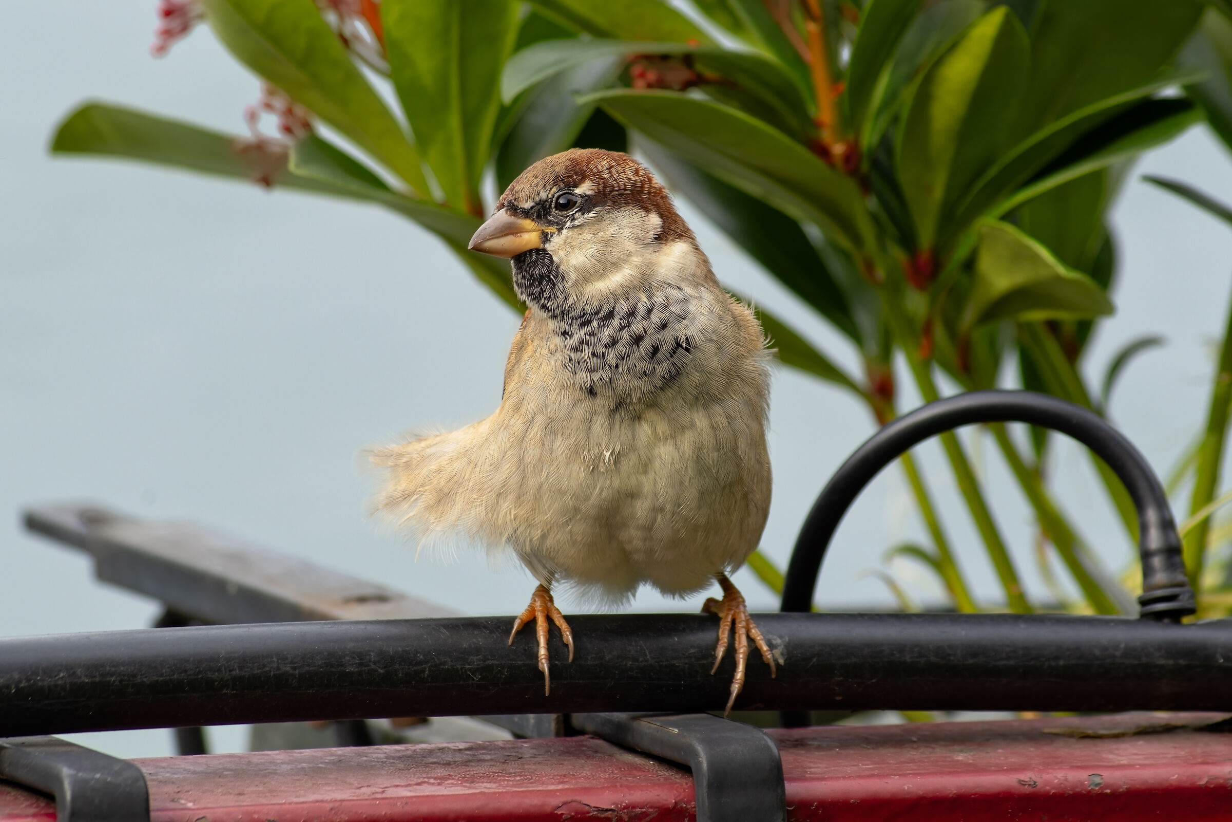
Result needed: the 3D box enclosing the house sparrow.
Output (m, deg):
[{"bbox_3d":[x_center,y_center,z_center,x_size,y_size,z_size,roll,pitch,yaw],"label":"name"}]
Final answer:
[{"bbox_3d":[-0.008,0.004,2.180,0.074,0.104,0.100,0,7,2],"label":"house sparrow"}]

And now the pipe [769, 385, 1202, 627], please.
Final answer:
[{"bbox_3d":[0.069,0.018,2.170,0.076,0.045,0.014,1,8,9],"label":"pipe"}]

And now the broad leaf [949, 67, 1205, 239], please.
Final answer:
[{"bbox_3d":[0.089,-0.050,2.260,0.058,0.014,0.023,-32,17,12],"label":"broad leaf"}]

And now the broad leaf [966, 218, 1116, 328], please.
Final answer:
[{"bbox_3d":[0.082,-0.026,2.250,0.029,0.022,0.030,-1,6,-11],"label":"broad leaf"}]

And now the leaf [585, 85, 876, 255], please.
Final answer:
[{"bbox_3d":[0.022,-0.045,2.230,0.065,0.013,0.023,29,-33,-18],"label":"leaf"}]

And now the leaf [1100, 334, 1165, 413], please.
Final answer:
[{"bbox_3d":[0.102,-0.007,2.310,0.006,0.019,0.008,41,0,-6],"label":"leaf"}]

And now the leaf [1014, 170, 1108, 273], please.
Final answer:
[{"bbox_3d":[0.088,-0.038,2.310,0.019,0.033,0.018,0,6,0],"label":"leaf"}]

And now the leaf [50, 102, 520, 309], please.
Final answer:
[{"bbox_3d":[-0.064,-0.038,2.280,0.102,0.024,0.030,22,6,2],"label":"leaf"}]

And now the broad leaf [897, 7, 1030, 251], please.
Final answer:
[{"bbox_3d":[0.068,-0.055,2.270,0.021,0.049,0.020,18,3,0],"label":"broad leaf"}]

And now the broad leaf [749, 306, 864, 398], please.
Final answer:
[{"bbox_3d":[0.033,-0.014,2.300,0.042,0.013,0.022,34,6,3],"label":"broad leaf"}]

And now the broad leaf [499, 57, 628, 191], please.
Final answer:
[{"bbox_3d":[-0.012,-0.056,2.270,0.024,0.046,0.009,47,14,34],"label":"broad leaf"}]

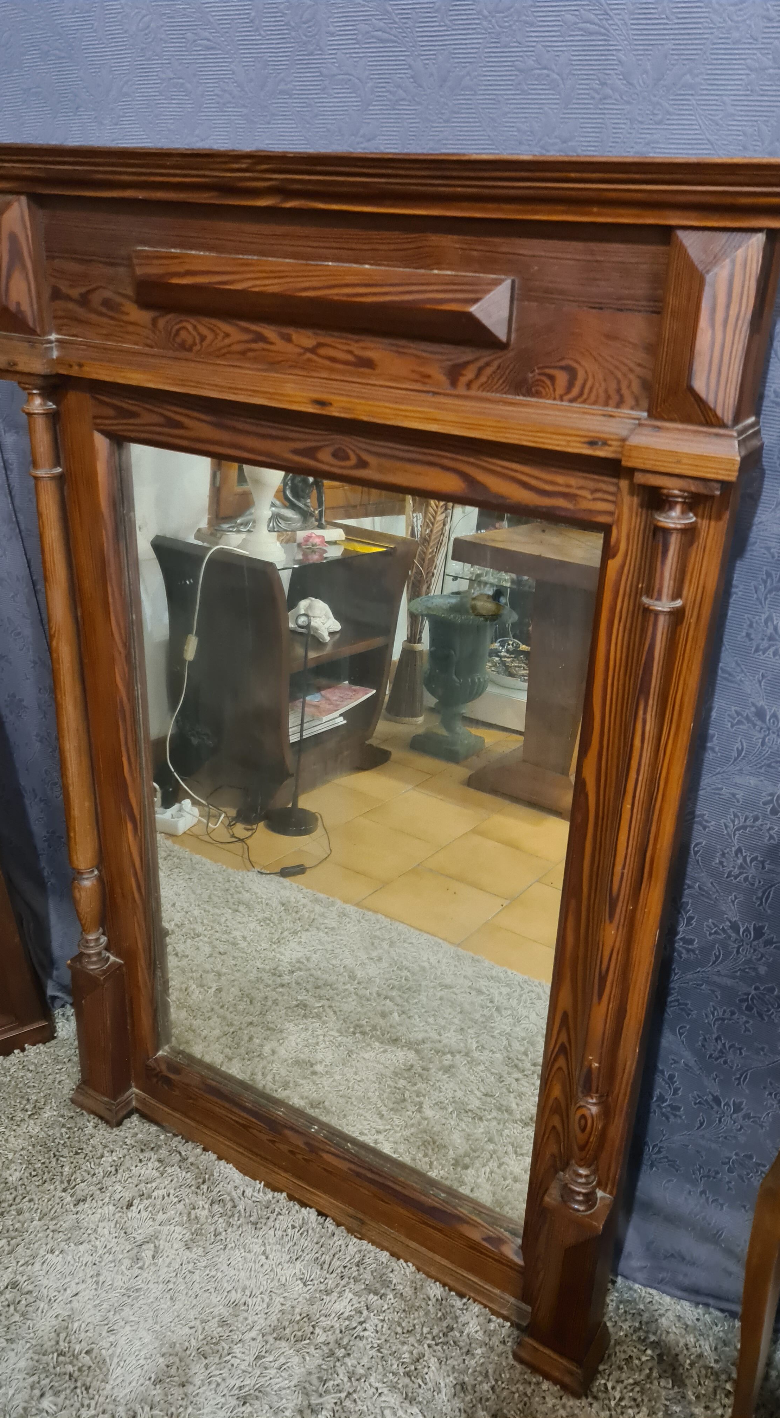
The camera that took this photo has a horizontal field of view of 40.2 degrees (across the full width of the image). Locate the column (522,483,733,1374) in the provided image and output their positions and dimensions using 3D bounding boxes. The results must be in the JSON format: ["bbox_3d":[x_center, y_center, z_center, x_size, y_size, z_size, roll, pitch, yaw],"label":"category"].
[{"bbox_3d":[0.270,0.364,1.310,0.111,1.311,0.096,16,29,27],"label":"column"}]

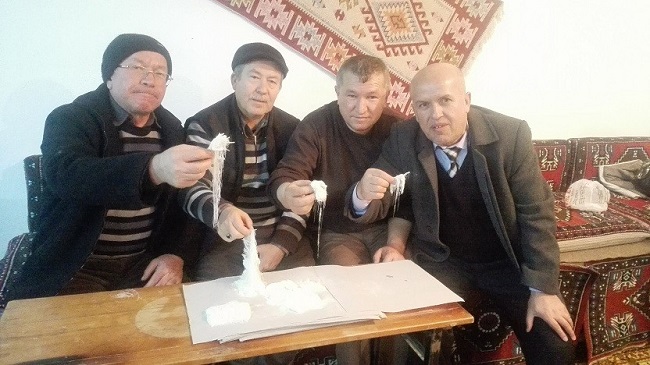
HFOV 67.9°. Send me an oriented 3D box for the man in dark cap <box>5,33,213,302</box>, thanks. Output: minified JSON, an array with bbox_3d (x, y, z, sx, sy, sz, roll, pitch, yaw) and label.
[{"bbox_3d":[-0.670,0.158,1.581,0.700,1.260,0.740,-3,9,-22],"label":"man in dark cap"}]

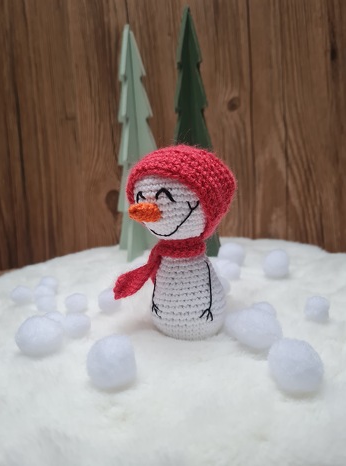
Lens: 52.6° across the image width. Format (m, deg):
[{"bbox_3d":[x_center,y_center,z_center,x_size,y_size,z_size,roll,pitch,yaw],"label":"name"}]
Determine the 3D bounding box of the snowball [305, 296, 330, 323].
[{"bbox_3d":[0.111,0.059,0.269,0.019,0.019,0.019,-2,5,0],"label":"snowball"}]

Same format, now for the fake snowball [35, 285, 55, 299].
[{"bbox_3d":[-0.136,0.065,0.372,0.022,0.020,0.021,-3,8,0],"label":"fake snowball"}]

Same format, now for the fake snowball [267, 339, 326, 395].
[{"bbox_3d":[0.062,0.067,0.177,0.028,0.028,0.028,-2,5,0],"label":"fake snowball"}]

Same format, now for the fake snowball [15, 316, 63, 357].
[{"bbox_3d":[-0.086,0.066,0.224,0.030,0.026,0.028,-2,5,0],"label":"fake snowball"}]

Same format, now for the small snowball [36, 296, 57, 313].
[{"bbox_3d":[-0.112,0.063,0.310,0.018,0.017,0.018,-2,5,0],"label":"small snowball"}]

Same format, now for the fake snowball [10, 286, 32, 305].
[{"bbox_3d":[-0.161,0.067,0.373,0.022,0.020,0.021,-3,8,0],"label":"fake snowball"}]

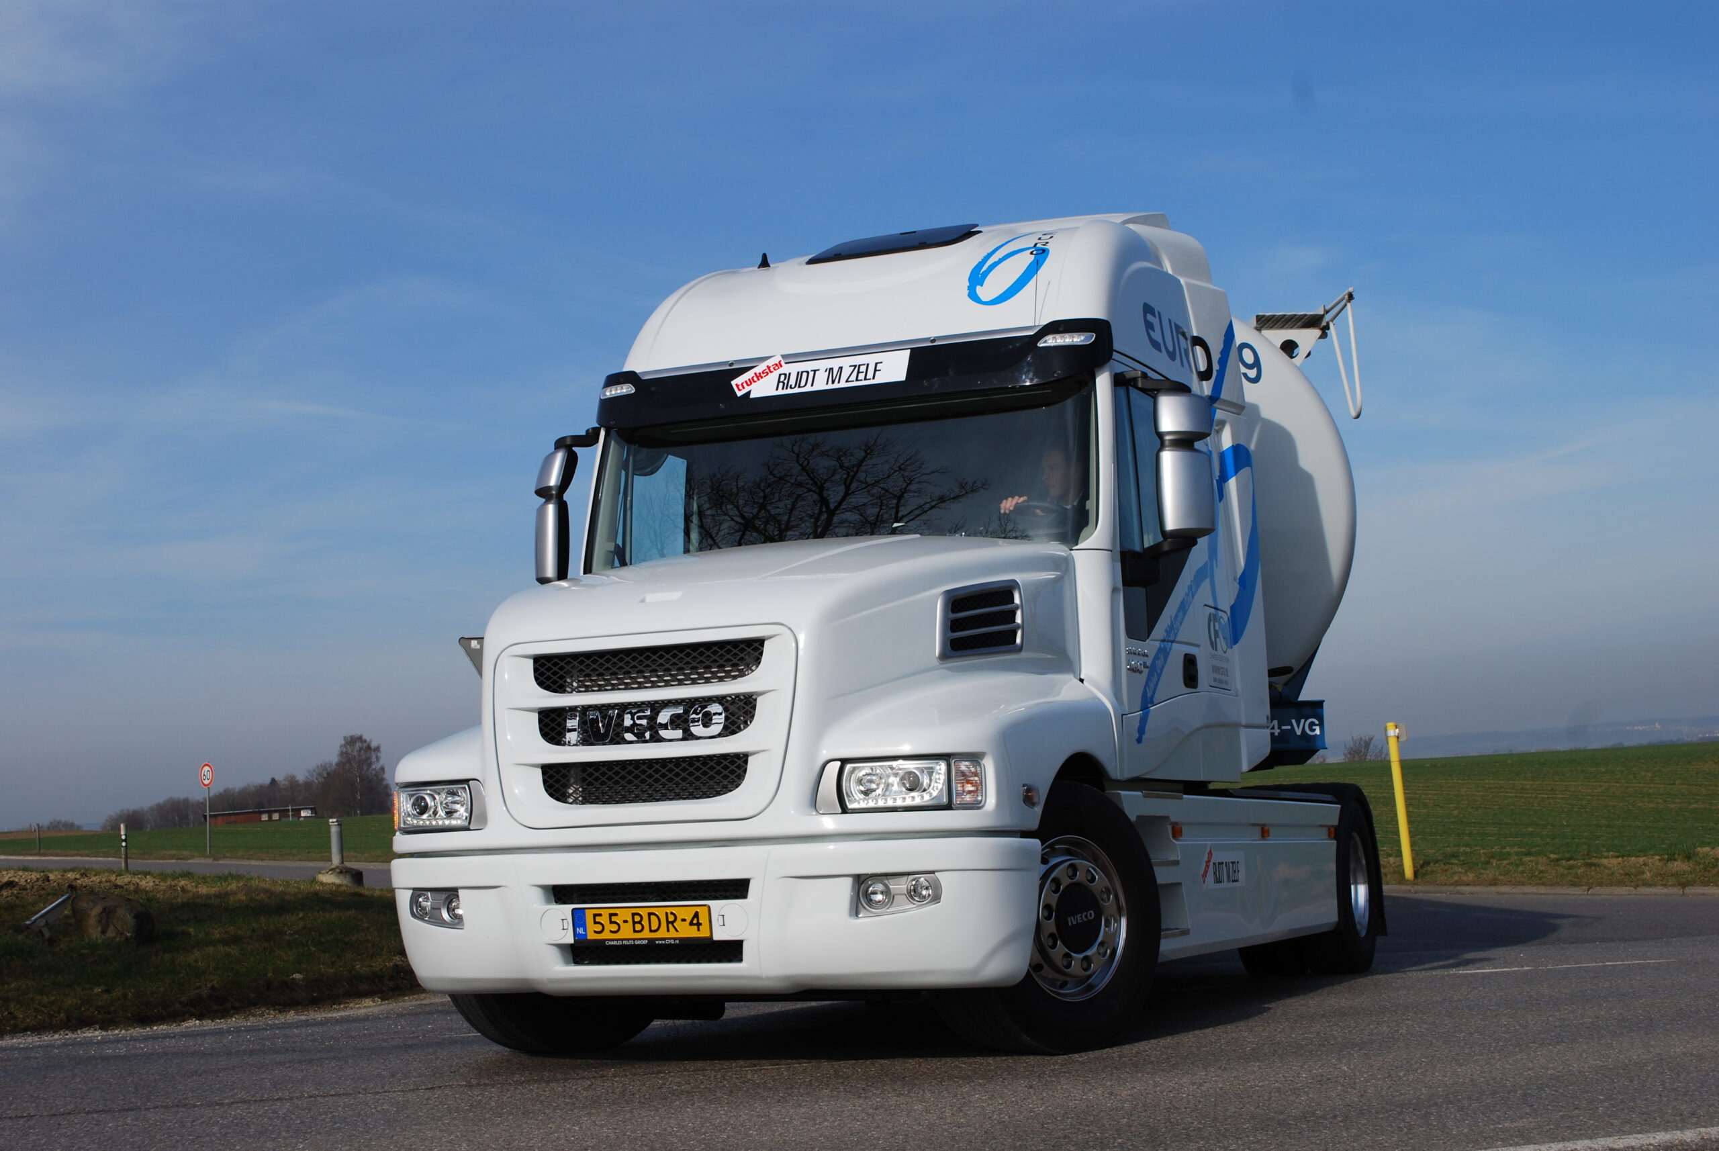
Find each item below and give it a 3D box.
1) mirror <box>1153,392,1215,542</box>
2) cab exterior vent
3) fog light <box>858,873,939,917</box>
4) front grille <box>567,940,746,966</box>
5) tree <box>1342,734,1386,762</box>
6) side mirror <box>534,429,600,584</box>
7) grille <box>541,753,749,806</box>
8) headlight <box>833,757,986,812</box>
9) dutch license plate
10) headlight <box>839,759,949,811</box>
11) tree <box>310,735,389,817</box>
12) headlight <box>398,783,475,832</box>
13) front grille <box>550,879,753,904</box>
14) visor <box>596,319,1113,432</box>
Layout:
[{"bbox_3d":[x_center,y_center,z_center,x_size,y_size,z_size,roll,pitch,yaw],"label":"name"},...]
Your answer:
[{"bbox_3d":[1.295,-0.434,9.161,0.235,0.575,0.180,-4,-8,18],"label":"mirror"},{"bbox_3d":[0.473,0.177,8.716,0.420,0.285,0.070,-2,-5,-43],"label":"cab exterior vent"},{"bbox_3d":[0.127,1.052,7.564,0.290,0.150,0.110,-3,-7,10],"label":"fog light"},{"bbox_3d":[-0.693,1.289,7.839,0.655,0.078,0.050,-5,-8,22],"label":"front grille"},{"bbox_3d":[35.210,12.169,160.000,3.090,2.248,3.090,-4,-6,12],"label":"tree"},{"bbox_3d":[-1.313,-0.310,10.268,0.270,0.640,0.160,-6,-9,31],"label":"side mirror"},{"bbox_3d":[-0.734,0.706,7.861,0.800,0.155,0.080,-5,-8,22],"label":"grille"},{"bbox_3d":[0.170,0.688,7.558,0.460,0.172,0.170,-4,-8,15],"label":"headlight"},{"bbox_3d":[-0.732,1.170,7.716,0.520,0.112,0.020,-5,-8,23],"label":"dutch license plate"},{"bbox_3d":[0.123,0.690,7.562,0.345,0.172,0.150,-4,-8,18],"label":"headlight"},{"bbox_3d":[-66.721,26.327,300.000,10.359,10.886,9.833,-1,-6,-13],"label":"tree"},{"bbox_3d":[-1.539,0.842,8.275,0.440,0.172,0.160,-7,-9,32],"label":"headlight"},{"bbox_3d":[-0.710,1.083,7.841,0.760,0.072,0.050,-5,-8,22],"label":"front grille"},{"bbox_3d":[-0.101,-0.824,9.783,2.360,0.305,0.300,-5,-8,22],"label":"visor"}]

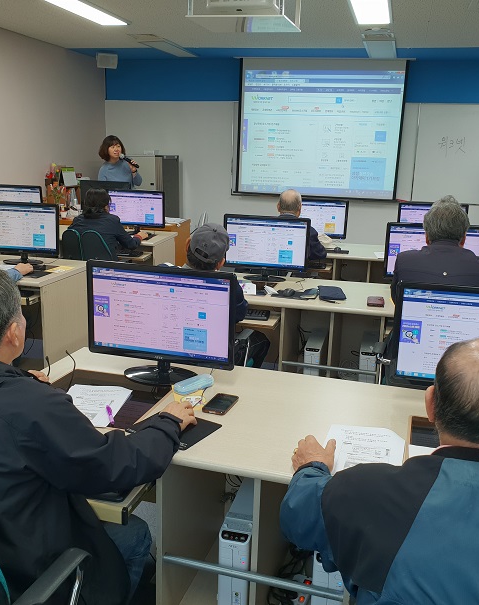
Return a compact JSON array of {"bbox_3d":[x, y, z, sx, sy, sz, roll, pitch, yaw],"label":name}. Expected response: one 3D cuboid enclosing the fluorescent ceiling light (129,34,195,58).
[{"bbox_3d":[-0.811,-3.011,7.197,0.320,0.070,1.150,6,15,15],"label":"fluorescent ceiling light"}]

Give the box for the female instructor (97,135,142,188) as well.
[{"bbox_3d":[-1.368,-1.081,6.999,0.500,1.650,0.400,-2,14,-15],"label":"female instructor"}]

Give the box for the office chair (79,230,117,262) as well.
[{"bbox_3d":[-1.157,-0.212,5.191,0.550,0.840,0.580,6,15,19],"label":"office chair"}]

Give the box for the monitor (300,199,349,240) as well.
[{"bbox_3d":[0.717,-0.745,5.608,0.575,0.422,0.220,6,15,15],"label":"monitor"}]

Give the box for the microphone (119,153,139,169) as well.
[{"bbox_3d":[-1.206,-1.557,6.644,0.250,0.050,0.050,37,11,6],"label":"microphone"}]

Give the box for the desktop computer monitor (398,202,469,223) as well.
[{"bbox_3d":[1.682,-0.645,5.327,0.575,0.430,0.220,5,15,12],"label":"desktop computer monitor"}]

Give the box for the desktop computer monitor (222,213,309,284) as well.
[{"bbox_3d":[0.184,-0.363,4.037,0.575,0.422,0.220,5,15,12],"label":"desktop computer monitor"}]

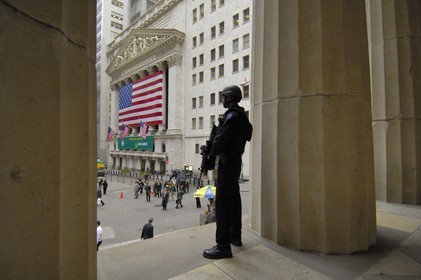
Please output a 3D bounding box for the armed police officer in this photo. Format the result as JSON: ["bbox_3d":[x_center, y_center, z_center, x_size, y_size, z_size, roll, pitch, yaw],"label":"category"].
[{"bbox_3d":[0.205,0.320,2.370,0.560,1.870,0.560,0,-2,12],"label":"armed police officer"}]

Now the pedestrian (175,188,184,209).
[{"bbox_3d":[-2.658,5.025,18.091,0.600,1.720,0.520,2,-2,-41],"label":"pedestrian"}]

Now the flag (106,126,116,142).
[{"bbox_3d":[-28.274,-1.427,60.000,0.500,4.300,1.750,-1,-2,44],"label":"flag"}]

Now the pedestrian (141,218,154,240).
[{"bbox_3d":[-3.131,4.794,10.543,0.560,1.760,0.420,0,-2,14],"label":"pedestrian"}]

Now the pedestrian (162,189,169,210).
[{"bbox_3d":[-3.723,4.974,17.566,0.560,1.780,0.380,0,-2,6],"label":"pedestrian"}]

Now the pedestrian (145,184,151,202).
[{"bbox_3d":[-5.953,5.045,20.071,0.540,1.750,0.340,1,-2,-12],"label":"pedestrian"}]

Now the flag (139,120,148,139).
[{"bbox_3d":[-15.002,-2.227,47.300,0.500,4.100,1.750,-1,-2,44],"label":"flag"}]

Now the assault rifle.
[{"bbox_3d":[-0.018,0.155,2.360,0.250,0.760,0.080,13,-7,15],"label":"assault rifle"}]

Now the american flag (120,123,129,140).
[{"bbox_3d":[-21.847,-1.970,53.800,0.500,4.200,1.750,-1,-2,44],"label":"american flag"}]

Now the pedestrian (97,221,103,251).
[{"bbox_3d":[-5.424,4.771,10.043,0.500,1.750,0.500,0,-2,13],"label":"pedestrian"}]

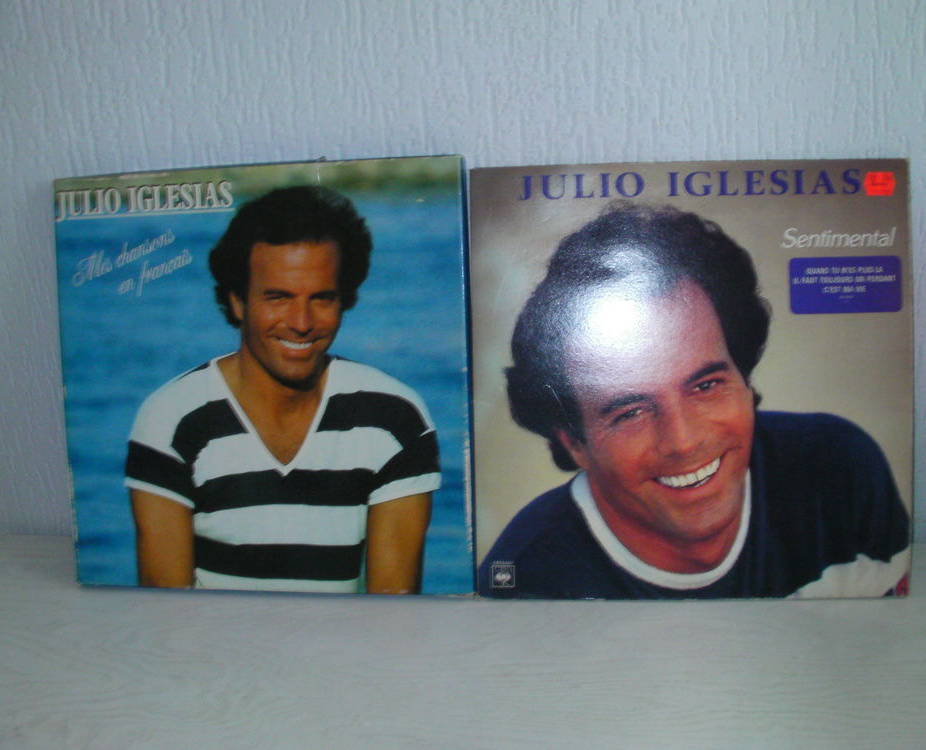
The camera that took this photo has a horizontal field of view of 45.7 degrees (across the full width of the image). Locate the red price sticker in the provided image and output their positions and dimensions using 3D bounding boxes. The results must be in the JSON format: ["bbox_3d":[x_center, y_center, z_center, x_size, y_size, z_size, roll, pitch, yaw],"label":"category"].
[{"bbox_3d":[0.288,-0.132,0.757,0.022,0.017,0.001,-1,2,8],"label":"red price sticker"}]

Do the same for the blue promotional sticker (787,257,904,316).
[{"bbox_3d":[0.266,-0.062,0.763,0.078,0.039,0.001,-1,2,8],"label":"blue promotional sticker"}]

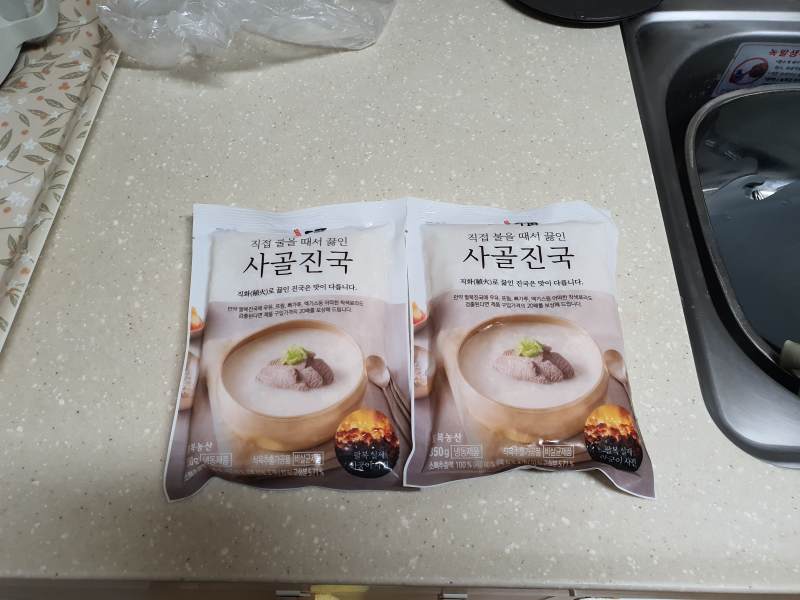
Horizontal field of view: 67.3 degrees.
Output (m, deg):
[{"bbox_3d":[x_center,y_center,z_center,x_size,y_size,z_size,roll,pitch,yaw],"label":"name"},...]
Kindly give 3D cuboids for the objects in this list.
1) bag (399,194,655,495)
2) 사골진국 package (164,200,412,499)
[{"bbox_3d":[0.087,0.019,0.430,0.163,0.028,0.229,0,65,0],"label":"bag"},{"bbox_3d":[-0.075,0.021,0.430,0.170,0.028,0.226,-2,65,-1],"label":"사골진국 package"}]

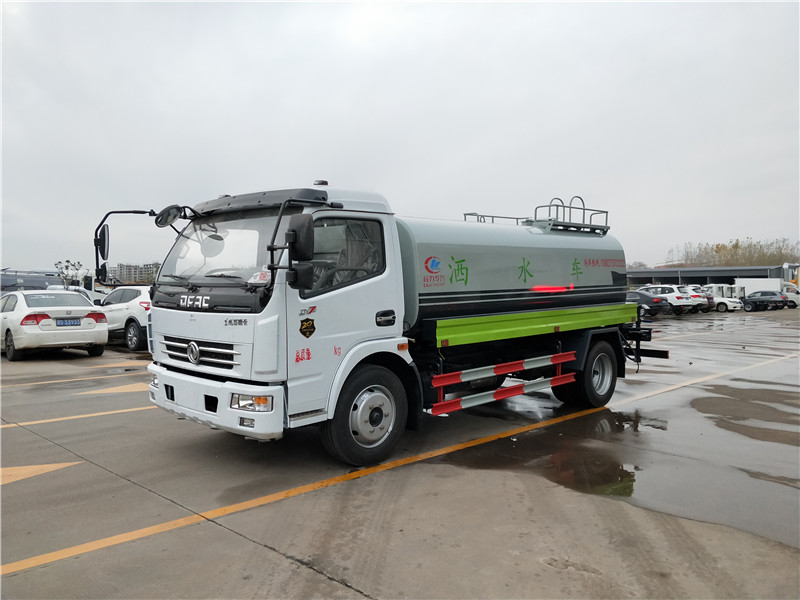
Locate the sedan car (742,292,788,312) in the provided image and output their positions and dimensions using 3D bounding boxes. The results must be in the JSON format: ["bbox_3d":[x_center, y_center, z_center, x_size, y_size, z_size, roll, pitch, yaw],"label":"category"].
[{"bbox_3d":[30.850,-0.084,50.006,1.800,1.470,4.450,-1,1,-43],"label":"sedan car"}]

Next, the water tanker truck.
[{"bbox_3d":[0.755,-0.012,7.218,7.200,2.780,2.420,-1,1,-44],"label":"water tanker truck"}]

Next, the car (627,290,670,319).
[{"bbox_3d":[13.463,0.178,34.239,1.800,1.460,4.650,-1,1,-43],"label":"car"}]

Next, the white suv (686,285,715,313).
[{"bbox_3d":[17.744,-0.009,38.065,1.840,1.710,4.600,-1,1,-43],"label":"white suv"}]

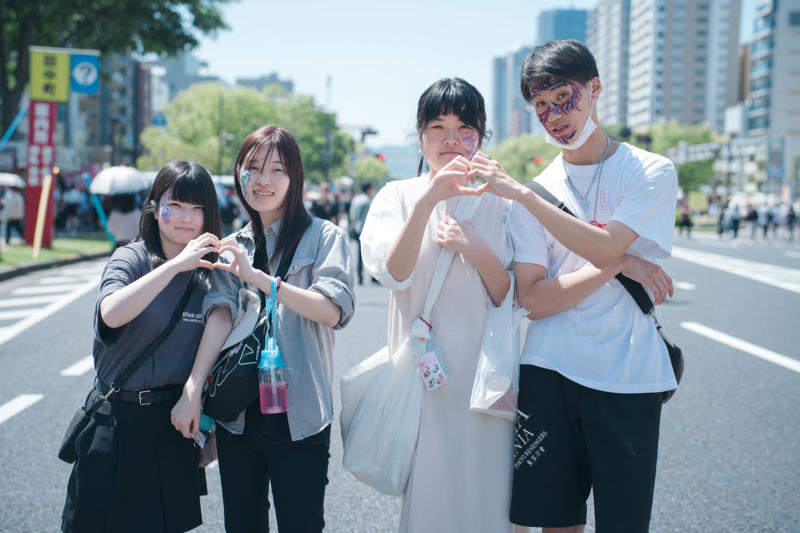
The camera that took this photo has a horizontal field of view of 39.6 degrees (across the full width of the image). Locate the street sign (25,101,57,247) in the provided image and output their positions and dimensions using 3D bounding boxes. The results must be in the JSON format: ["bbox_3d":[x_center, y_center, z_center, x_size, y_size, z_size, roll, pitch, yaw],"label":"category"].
[{"bbox_3d":[-8.576,-2.219,26.500,0.680,3.500,0.250,1,3,-10],"label":"street sign"}]

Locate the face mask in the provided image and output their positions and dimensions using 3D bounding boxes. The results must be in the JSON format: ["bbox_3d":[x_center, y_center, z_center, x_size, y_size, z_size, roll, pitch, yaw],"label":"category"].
[{"bbox_3d":[0.402,-0.350,2.680,0.145,0.125,0.115,-16,1,30],"label":"face mask"}]

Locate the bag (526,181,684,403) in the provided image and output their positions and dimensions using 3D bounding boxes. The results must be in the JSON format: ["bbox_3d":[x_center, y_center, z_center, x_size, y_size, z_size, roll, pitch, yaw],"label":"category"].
[{"bbox_3d":[0.525,0.061,2.840,0.380,0.560,0.280,0,4,24],"label":"bag"}]

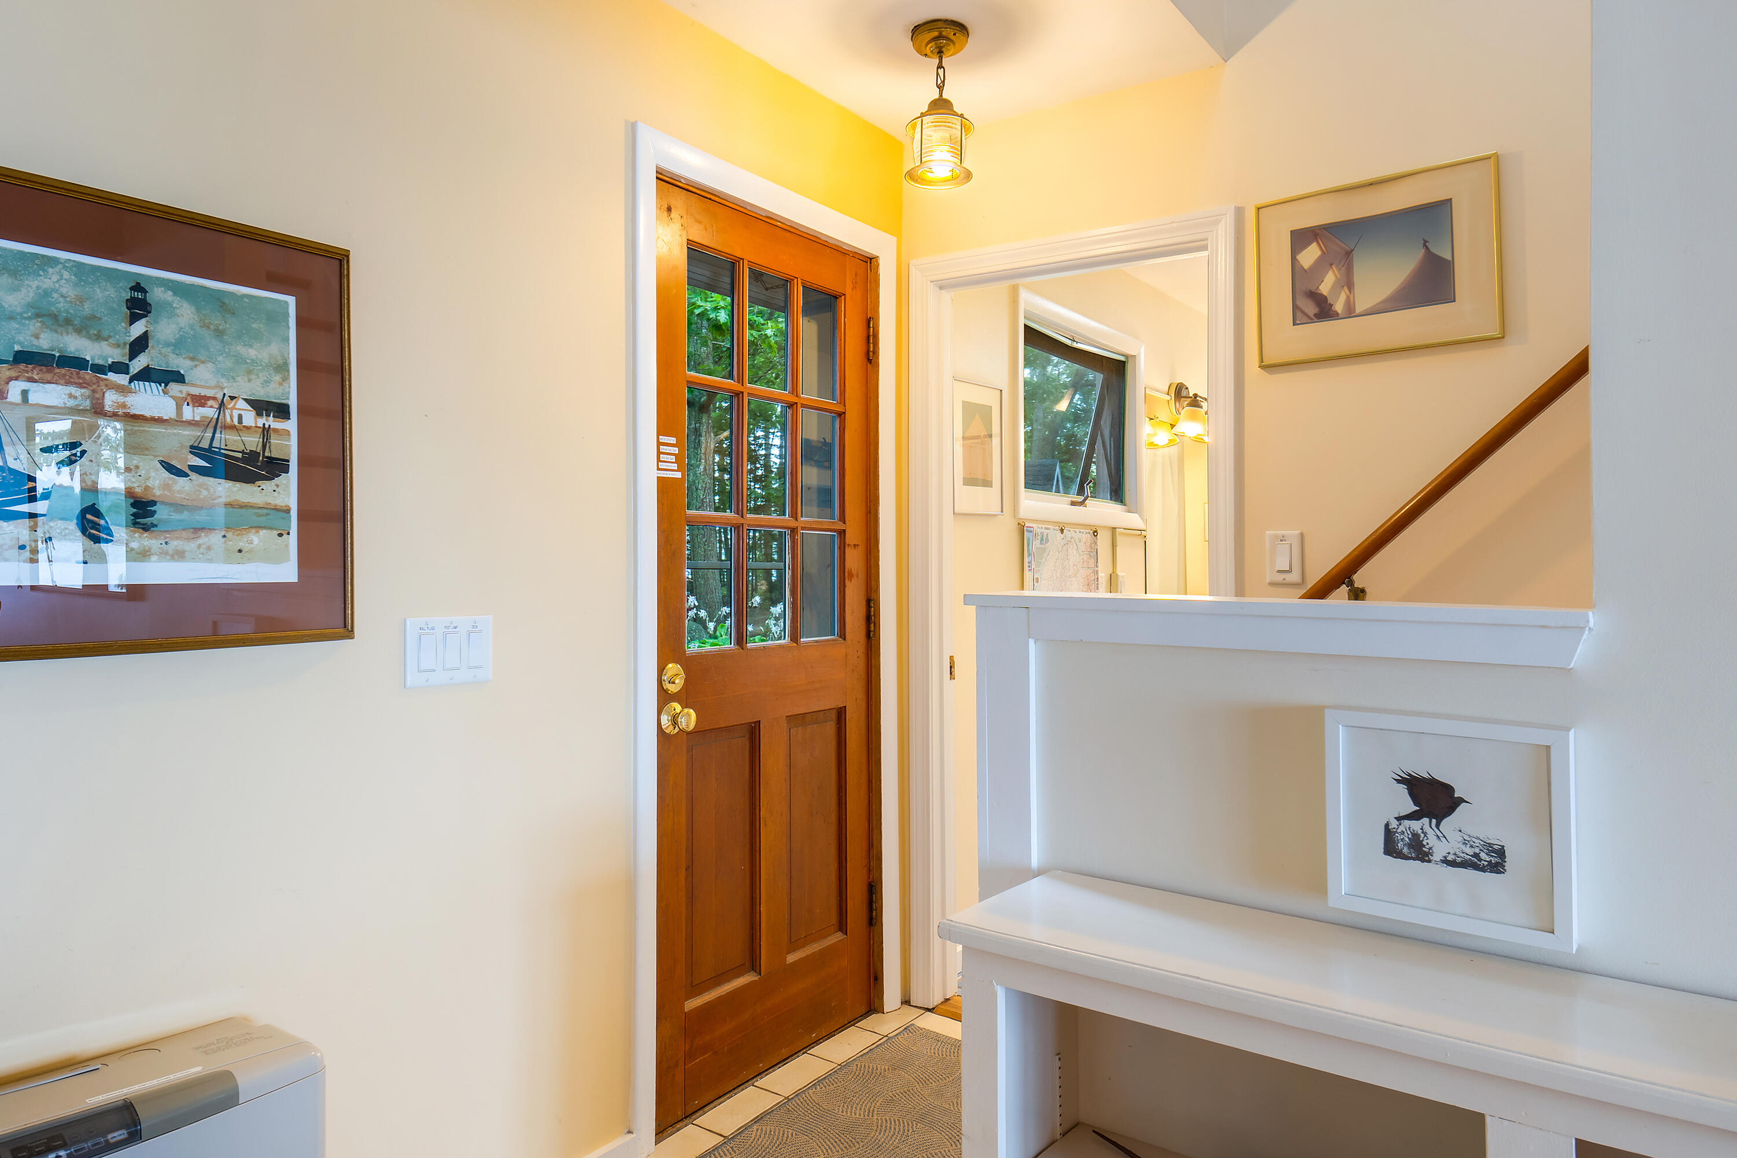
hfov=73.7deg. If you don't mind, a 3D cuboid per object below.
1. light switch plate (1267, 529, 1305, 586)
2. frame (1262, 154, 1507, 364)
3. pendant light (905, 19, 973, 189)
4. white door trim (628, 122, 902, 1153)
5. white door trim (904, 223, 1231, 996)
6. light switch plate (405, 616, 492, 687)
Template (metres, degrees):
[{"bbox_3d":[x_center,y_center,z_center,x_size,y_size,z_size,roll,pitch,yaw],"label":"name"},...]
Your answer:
[{"bbox_3d":[0.955,-0.048,2.654,0.075,0.119,0.010,0,0,32],"label":"light switch plate"},{"bbox_3d":[1.112,-0.683,2.547,0.494,0.380,0.025,-2,-1,32],"label":"frame"},{"bbox_3d":[0.158,-1.049,2.563,0.153,0.320,0.153,0,0,0],"label":"pendant light"},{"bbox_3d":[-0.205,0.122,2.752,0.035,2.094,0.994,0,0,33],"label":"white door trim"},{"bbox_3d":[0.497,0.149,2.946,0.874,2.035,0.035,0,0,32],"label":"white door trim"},{"bbox_3d":[-0.714,0.124,1.969,0.010,0.116,0.167,0,0,33],"label":"light switch plate"}]

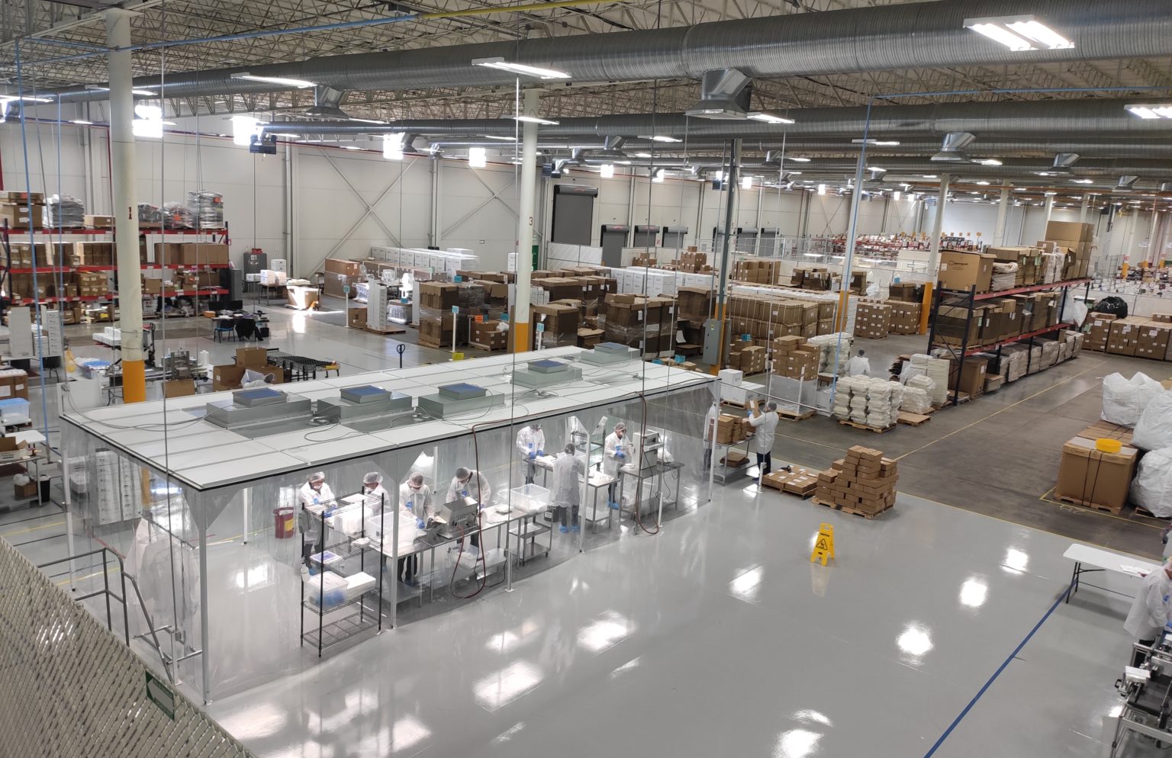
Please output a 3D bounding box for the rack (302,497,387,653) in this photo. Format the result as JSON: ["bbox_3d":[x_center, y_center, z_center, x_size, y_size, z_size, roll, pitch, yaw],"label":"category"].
[{"bbox_3d":[-2.970,2.339,10.801,0.380,1.840,0.910,13,15,39],"label":"rack"}]

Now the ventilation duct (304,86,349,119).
[{"bbox_3d":[-5.272,-5.623,17.847,0.760,0.620,0.680,14,16,39],"label":"ventilation duct"}]

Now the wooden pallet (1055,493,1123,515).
[{"bbox_3d":[10.617,2.503,18.429,1.190,0.130,1.020,13,15,39],"label":"wooden pallet"}]

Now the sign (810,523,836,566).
[{"bbox_3d":[3.921,2.691,14.399,0.285,0.635,0.360,14,16,39],"label":"sign"}]

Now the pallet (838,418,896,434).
[{"bbox_3d":[7.627,1.173,23.744,1.250,0.140,1.120,14,16,39],"label":"pallet"}]

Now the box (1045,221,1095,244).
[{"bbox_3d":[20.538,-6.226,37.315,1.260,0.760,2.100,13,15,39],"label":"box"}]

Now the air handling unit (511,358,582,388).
[{"bbox_3d":[-0.657,-0.108,14.995,0.610,0.340,1.230,13,15,39],"label":"air handling unit"}]

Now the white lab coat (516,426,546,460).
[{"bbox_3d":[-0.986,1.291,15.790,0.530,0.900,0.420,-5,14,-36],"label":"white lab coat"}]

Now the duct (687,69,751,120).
[{"bbox_3d":[1.823,-3.901,12.056,0.630,0.610,0.630,13,15,39],"label":"duct"}]

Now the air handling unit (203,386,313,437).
[{"bbox_3d":[-4.317,0.348,11.666,0.610,0.340,1.220,13,15,39],"label":"air handling unit"}]

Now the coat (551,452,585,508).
[{"bbox_3d":[-0.287,1.681,15.045,0.530,0.970,0.420,6,12,9],"label":"coat"}]

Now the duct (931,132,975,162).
[{"bbox_3d":[7.879,-5.001,18.907,0.780,0.620,0.700,14,16,39],"label":"duct"}]

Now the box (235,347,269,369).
[{"bbox_3d":[-8.578,-0.556,22.545,0.600,0.430,0.470,-7,16,-41],"label":"box"}]

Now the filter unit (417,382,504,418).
[{"bbox_3d":[-1.794,0.279,12.678,0.570,0.310,1.180,13,15,39],"label":"filter unit"}]

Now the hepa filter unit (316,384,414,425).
[{"bbox_3d":[-3.051,0.316,12.151,0.570,0.310,1.180,13,15,39],"label":"hepa filter unit"}]

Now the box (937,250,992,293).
[{"bbox_3d":[11.682,-3.306,27.126,1.140,1.120,1.220,14,16,39],"label":"box"}]

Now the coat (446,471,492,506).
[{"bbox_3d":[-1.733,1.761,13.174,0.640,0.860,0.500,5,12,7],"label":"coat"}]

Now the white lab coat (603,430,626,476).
[{"bbox_3d":[0.589,1.387,16.112,0.530,0.930,0.400,-5,15,-35],"label":"white lab coat"}]

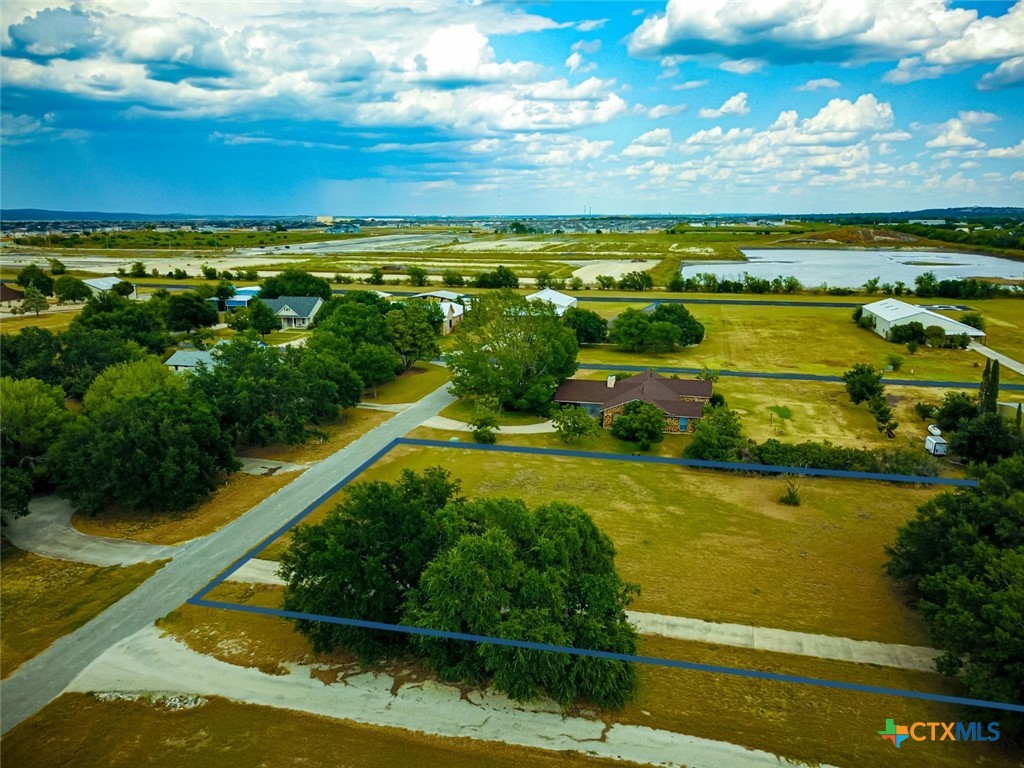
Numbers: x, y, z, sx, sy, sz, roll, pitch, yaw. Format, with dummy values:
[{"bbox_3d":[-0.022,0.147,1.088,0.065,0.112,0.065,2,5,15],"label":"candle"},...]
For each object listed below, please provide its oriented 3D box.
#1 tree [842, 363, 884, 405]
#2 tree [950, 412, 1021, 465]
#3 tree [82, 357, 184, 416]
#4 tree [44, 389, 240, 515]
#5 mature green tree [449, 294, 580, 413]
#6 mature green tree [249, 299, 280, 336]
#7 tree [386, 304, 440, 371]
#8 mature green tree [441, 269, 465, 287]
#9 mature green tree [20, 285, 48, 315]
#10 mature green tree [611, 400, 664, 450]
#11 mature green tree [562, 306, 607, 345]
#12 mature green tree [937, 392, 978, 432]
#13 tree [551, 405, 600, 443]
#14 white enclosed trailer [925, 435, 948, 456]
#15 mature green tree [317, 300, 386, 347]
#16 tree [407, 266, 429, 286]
[{"bbox_3d":[57.540,0.000,126.000,6.300,6.920,6.110,0,12,0],"label":"tree"},{"bbox_3d":[58.590,6.960,95.170,7.550,6.550,7.320,0,12,0],"label":"tree"},{"bbox_3d":[-55.568,1.194,113.473,13.115,10.210,12.459,-6,14,-26],"label":"tree"},{"bbox_3d":[-37.750,7.040,80.350,17.800,12.770,17.260,0,12,0],"label":"tree"},{"bbox_3d":[0.080,-5.030,120.810,20.630,18.970,20.010,0,12,0],"label":"mature green tree"},{"bbox_3d":[-64.791,-17.021,200.209,7.974,10.466,7.735,-4,13,-18],"label":"mature green tree"},{"bbox_3d":[-19.540,-9.050,153.060,10.640,12.990,10.320,0,12,0],"label":"tree"},{"bbox_3d":[-25.690,-46.370,335.070,10.000,7.750,9.700,0,12,0],"label":"mature green tree"},{"bbox_3d":[-152.690,-27.193,245.275,7.627,10.934,7.398,-8,15,-31],"label":"mature green tree"},{"bbox_3d":[17.440,5.067,107.122,7.357,5.250,6.989,2,13,9],"label":"mature green tree"},{"bbox_3d":[18.386,-14.990,194.059,11.109,9.146,10.776,1,12,5],"label":"mature green tree"},{"bbox_3d":[66.642,4.033,114.371,5.437,6.292,5.273,7,14,30],"label":"mature green tree"},{"bbox_3d":[8.750,5.434,106.222,6.855,4.931,6.512,1,12,5],"label":"tree"},{"bbox_3d":[57.261,8.439,103.770,1.750,2.250,3.500,2,13,9],"label":"white enclosed trailer"},{"bbox_3d":[-32.960,-10.900,161.430,14.770,13.000,14.330,0,12,0],"label":"mature green tree"},{"bbox_3d":[-42.605,-48.319,345.782,9.845,8.932,9.549,-2,13,-7],"label":"tree"}]

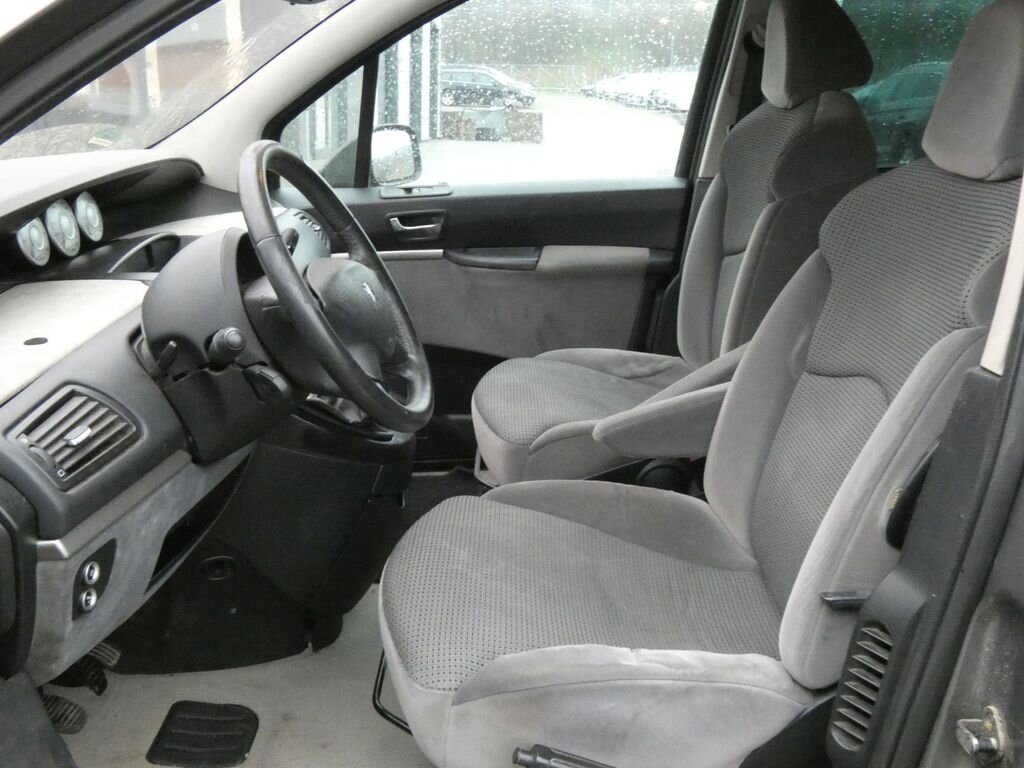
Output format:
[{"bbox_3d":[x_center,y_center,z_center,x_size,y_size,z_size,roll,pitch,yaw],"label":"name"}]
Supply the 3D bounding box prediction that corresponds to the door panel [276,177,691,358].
[{"bbox_3d":[-0.082,-0.222,2.480,0.975,0.500,0.130,0,17,5],"label":"door panel"}]

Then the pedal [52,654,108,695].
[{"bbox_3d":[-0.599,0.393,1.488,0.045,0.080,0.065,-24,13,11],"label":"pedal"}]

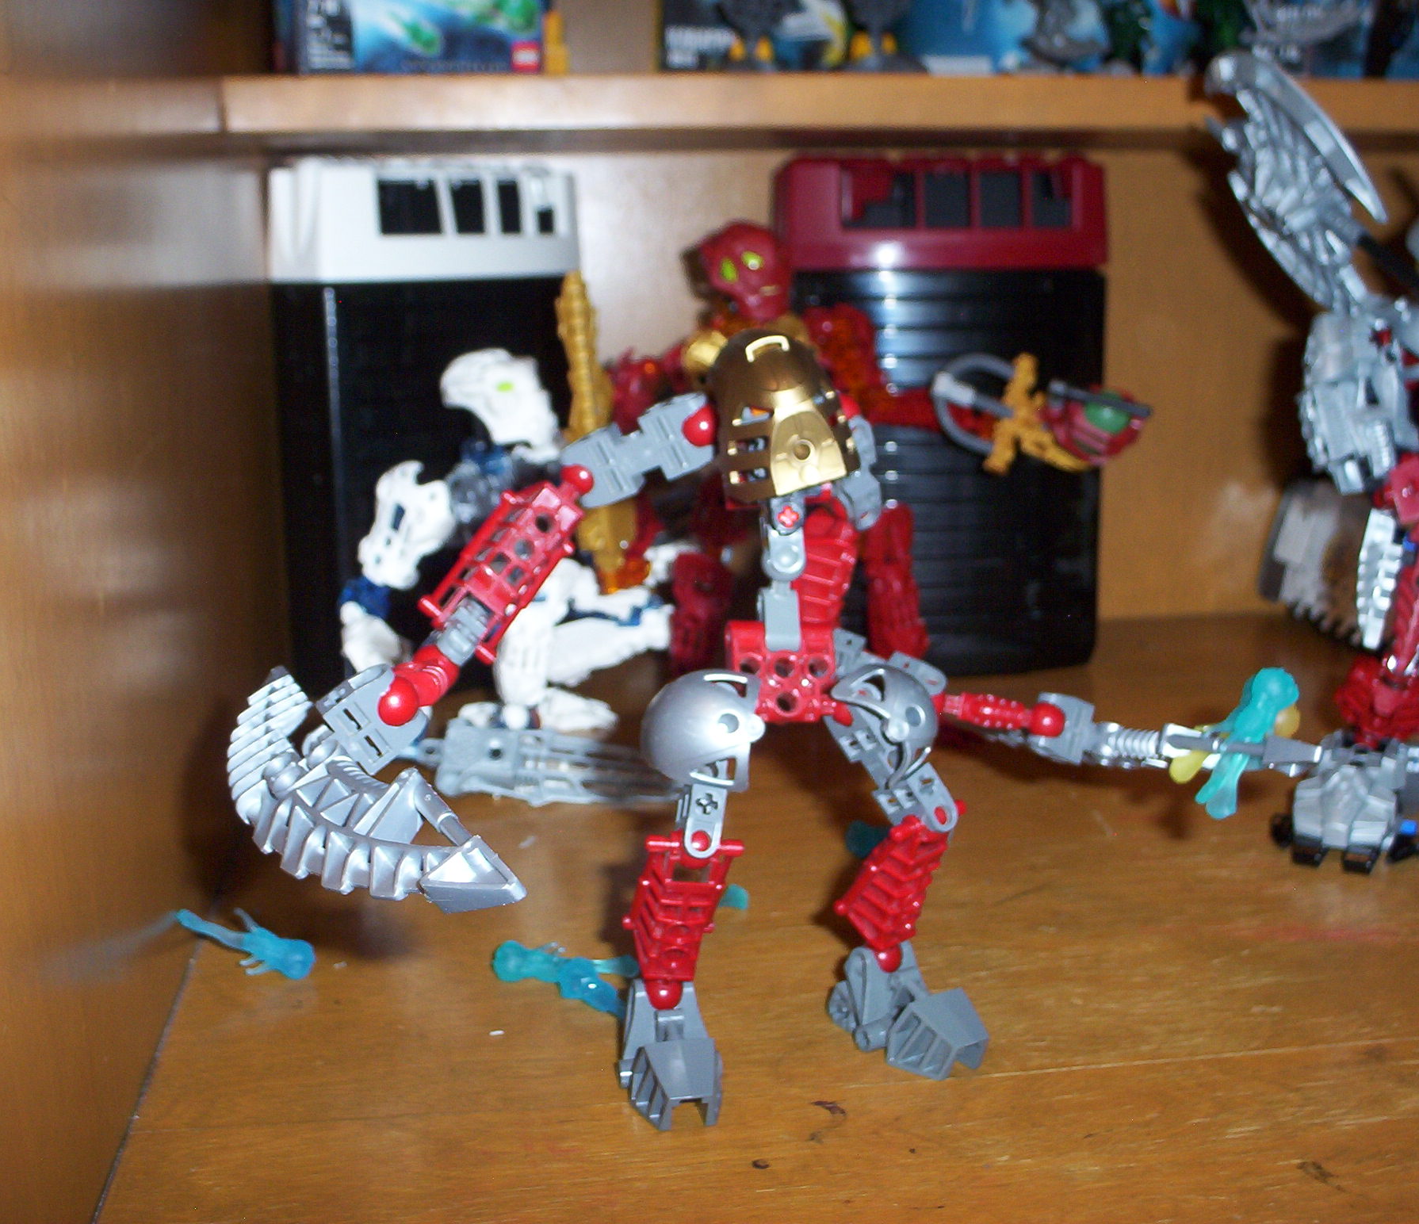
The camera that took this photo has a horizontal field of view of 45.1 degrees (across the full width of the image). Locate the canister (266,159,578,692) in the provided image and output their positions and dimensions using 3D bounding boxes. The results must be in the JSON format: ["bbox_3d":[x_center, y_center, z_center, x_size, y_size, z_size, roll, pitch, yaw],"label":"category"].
[{"bbox_3d":[-0.121,-0.082,0.768,0.135,0.231,0.072,-11,16,-40],"label":"canister"}]

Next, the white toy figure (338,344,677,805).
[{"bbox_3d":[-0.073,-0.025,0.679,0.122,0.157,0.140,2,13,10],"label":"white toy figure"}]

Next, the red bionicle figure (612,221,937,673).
[{"bbox_3d":[0.027,-0.062,0.736,0.127,0.203,0.085,-3,13,-12],"label":"red bionicle figure"}]

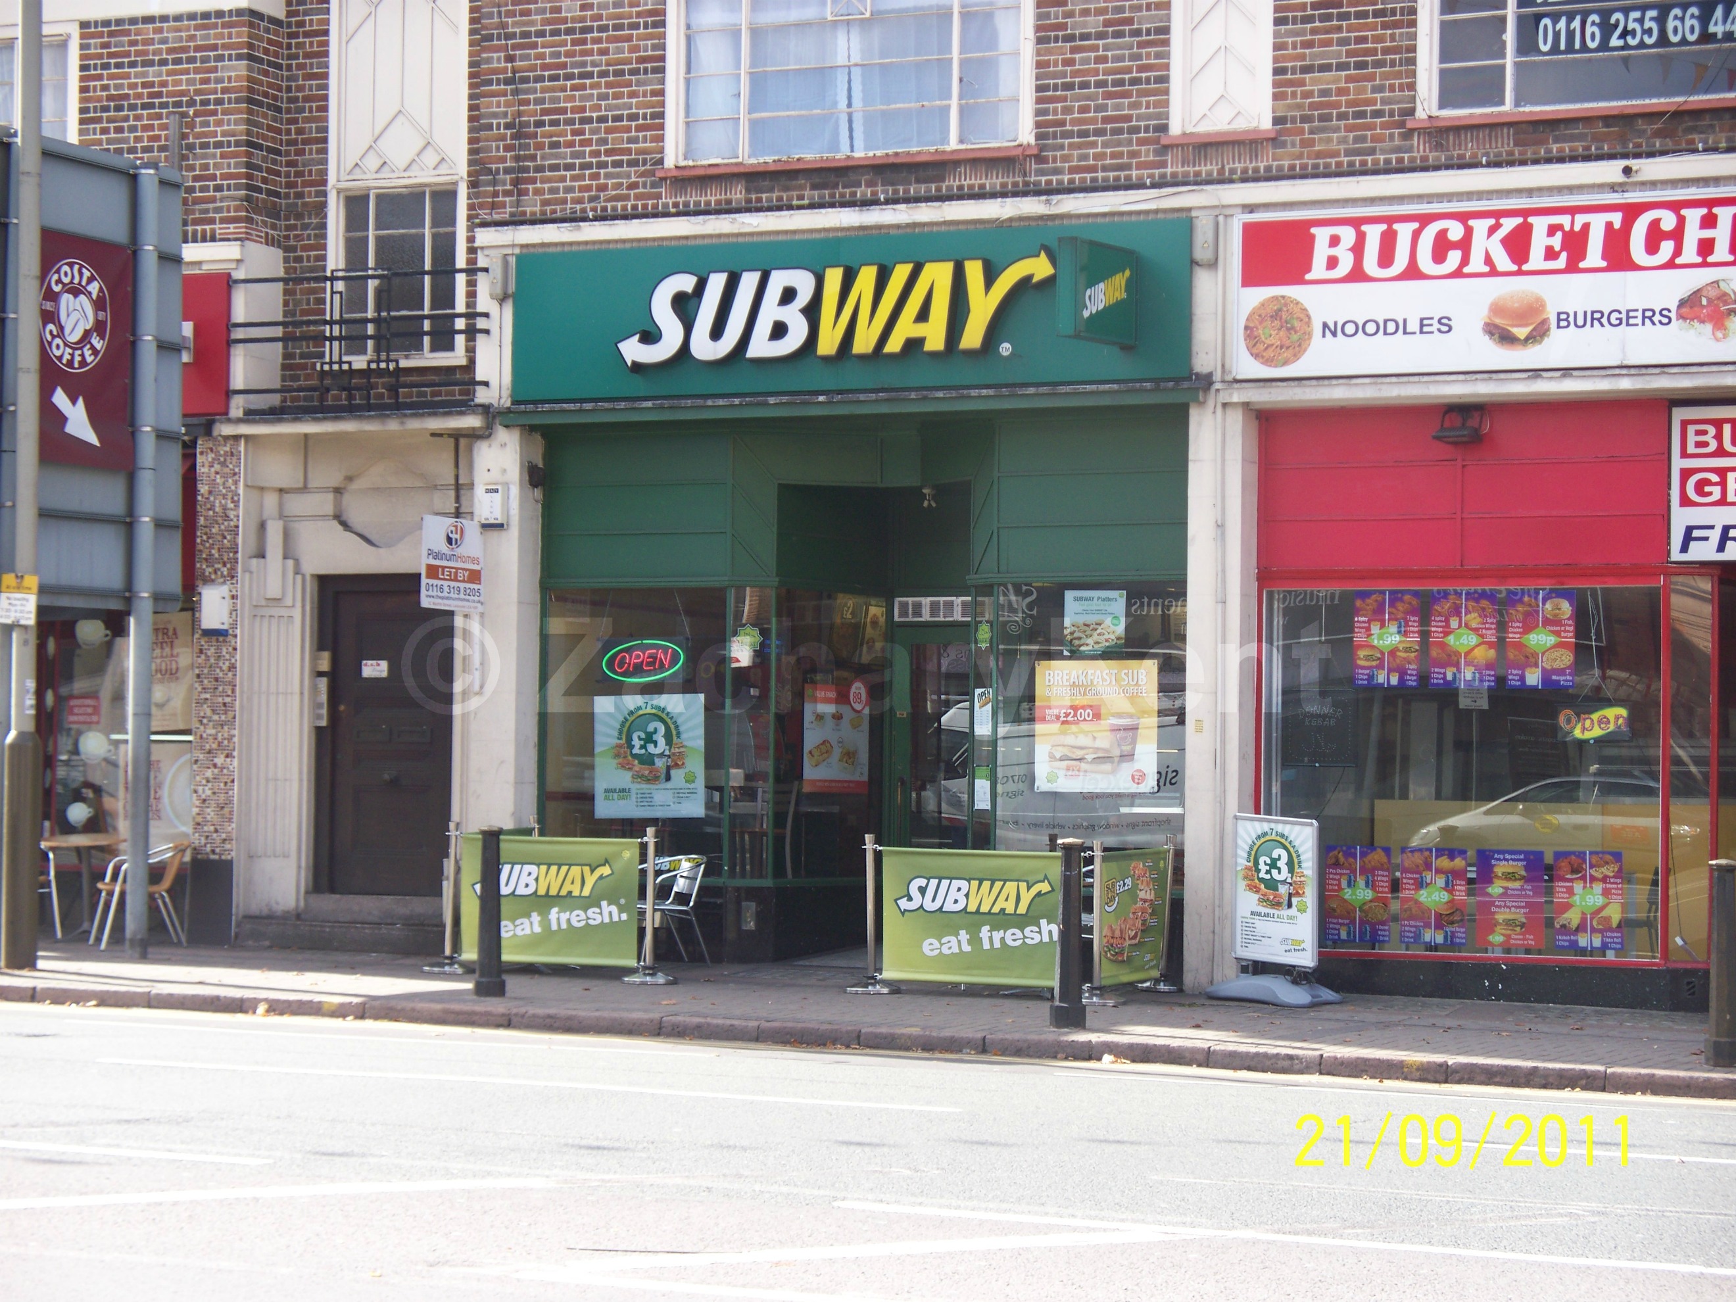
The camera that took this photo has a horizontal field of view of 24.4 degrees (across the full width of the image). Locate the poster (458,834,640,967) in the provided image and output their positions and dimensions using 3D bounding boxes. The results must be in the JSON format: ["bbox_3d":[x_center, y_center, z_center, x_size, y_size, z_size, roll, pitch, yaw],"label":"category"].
[{"bbox_3d":[-2.010,1.582,25.352,1.306,0.798,0.040,0,-2,27],"label":"poster"}]

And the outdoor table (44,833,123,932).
[{"bbox_3d":[-5.564,1.689,28.490,0.630,0.700,0.630,1,-2,0],"label":"outdoor table"}]

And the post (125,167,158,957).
[{"bbox_3d":[-4.889,-0.614,27.120,0.140,5.340,0.140,0,-2,28],"label":"post"}]

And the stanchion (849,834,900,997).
[{"bbox_3d":[0.024,1.572,24.150,0.310,0.940,0.310,1,-2,0],"label":"stanchion"}]

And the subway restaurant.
[{"bbox_3d":[0.212,-0.237,26.462,5.022,4.764,2.800,0,-2,28],"label":"subway restaurant"}]

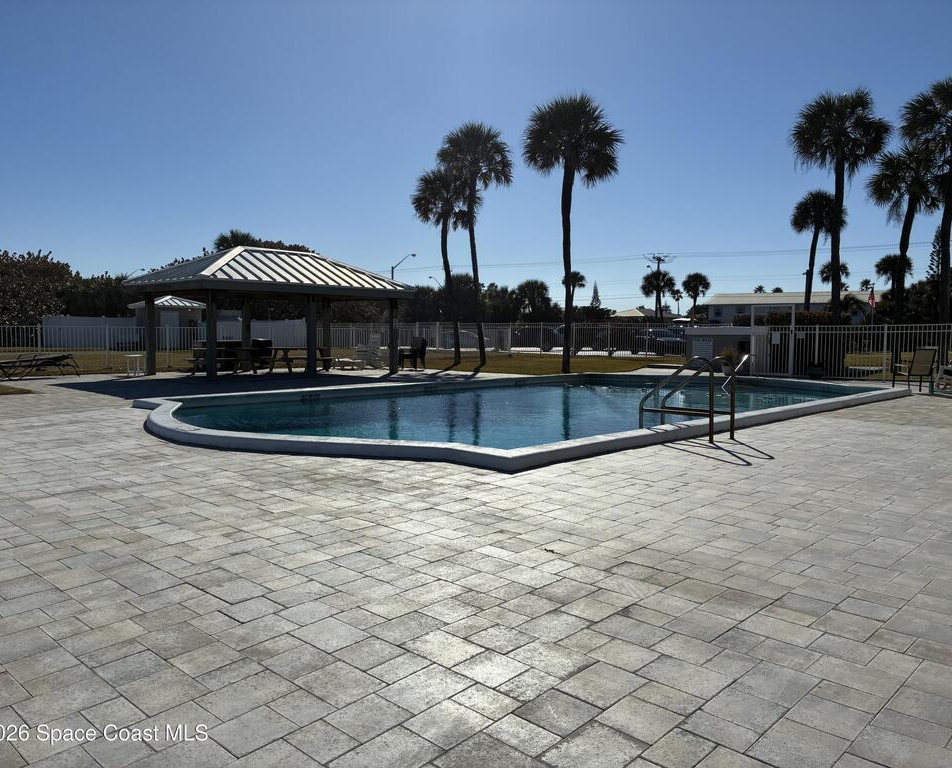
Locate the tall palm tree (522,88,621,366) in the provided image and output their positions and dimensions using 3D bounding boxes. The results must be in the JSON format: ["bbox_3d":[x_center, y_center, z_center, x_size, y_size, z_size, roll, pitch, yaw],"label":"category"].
[{"bbox_3d":[3.011,-4.689,24.000,3.027,8.691,3.027,0,3,0],"label":"tall palm tree"}]

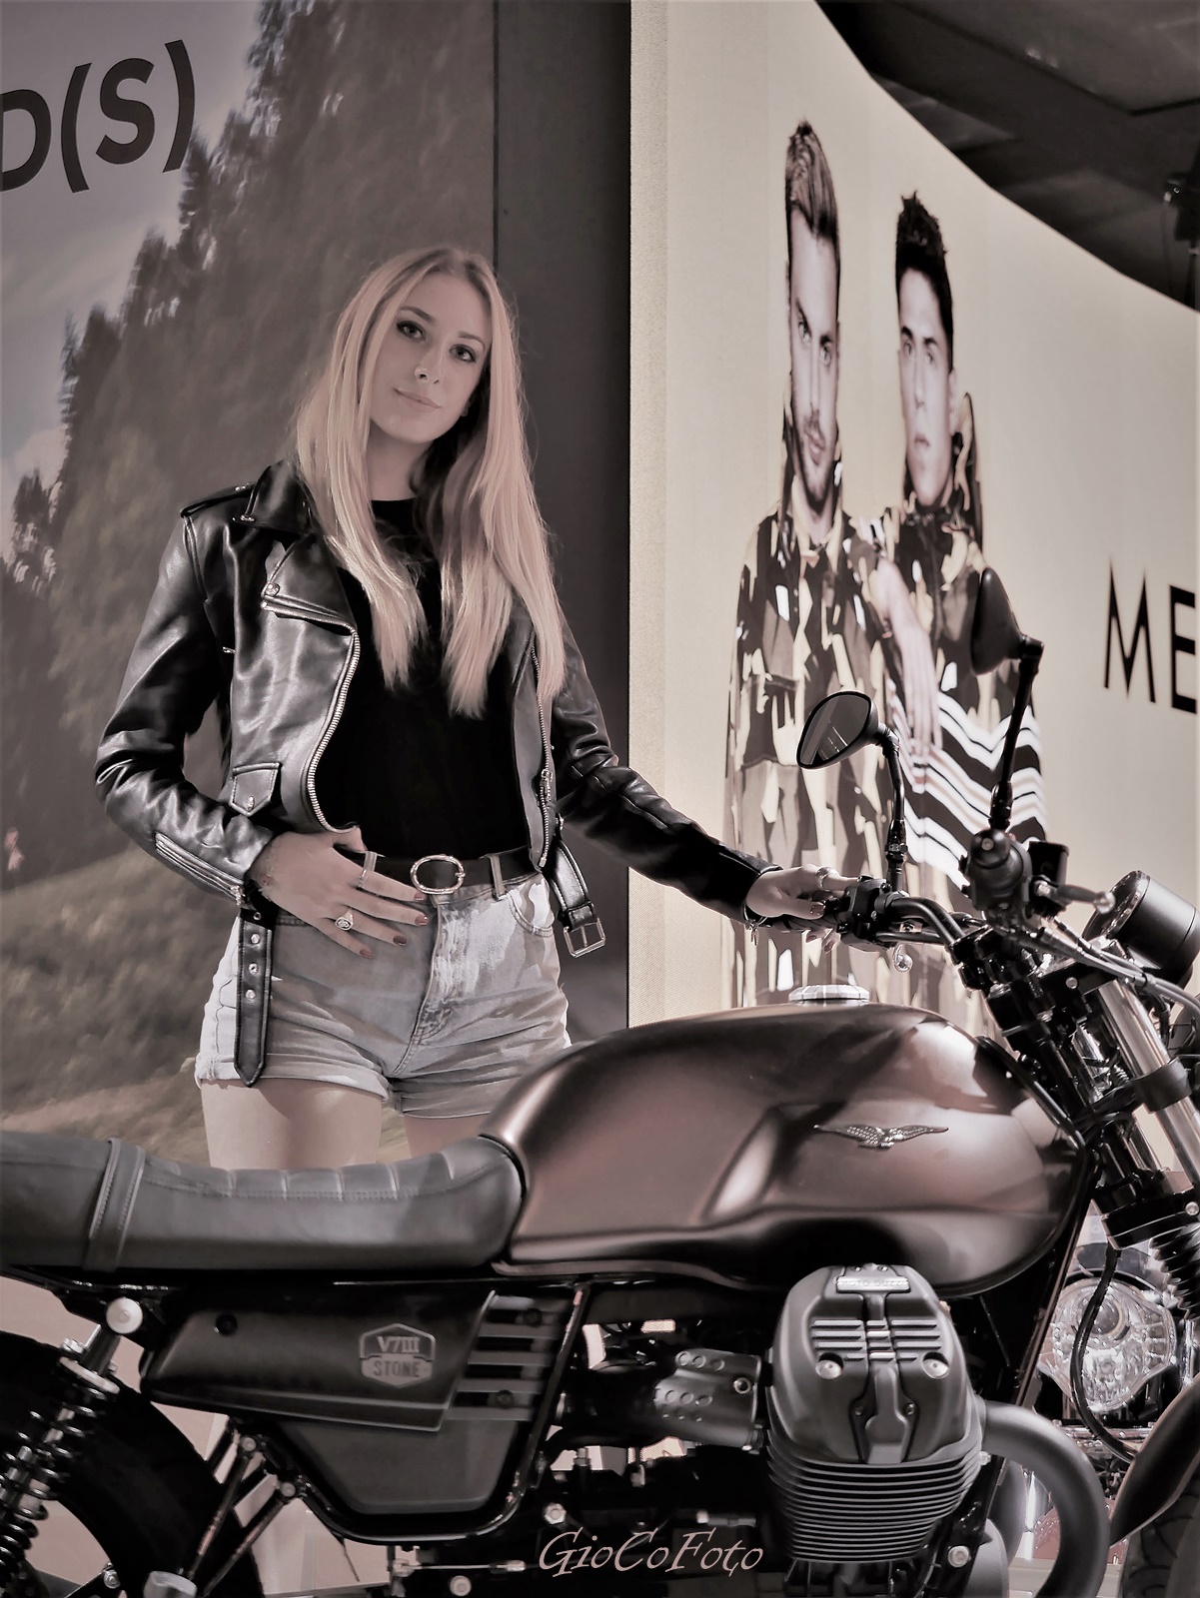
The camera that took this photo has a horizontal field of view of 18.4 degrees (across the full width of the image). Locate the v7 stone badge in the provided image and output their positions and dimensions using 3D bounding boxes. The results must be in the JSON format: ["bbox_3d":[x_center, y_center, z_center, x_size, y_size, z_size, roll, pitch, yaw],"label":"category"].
[{"bbox_3d":[-0.193,0.533,3.530,0.072,0.062,0.006,0,-4,4],"label":"v7 stone badge"}]

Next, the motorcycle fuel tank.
[{"bbox_3d":[0.180,0.347,3.640,0.590,0.275,0.315,0,-4,4],"label":"motorcycle fuel tank"}]

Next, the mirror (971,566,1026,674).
[{"bbox_3d":[0.359,-0.161,3.340,0.055,0.097,0.125,-1,-4,9],"label":"mirror"}]

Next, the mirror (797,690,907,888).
[{"bbox_3d":[0.267,-0.011,3.910,0.095,0.210,0.130,3,-5,-34],"label":"mirror"}]

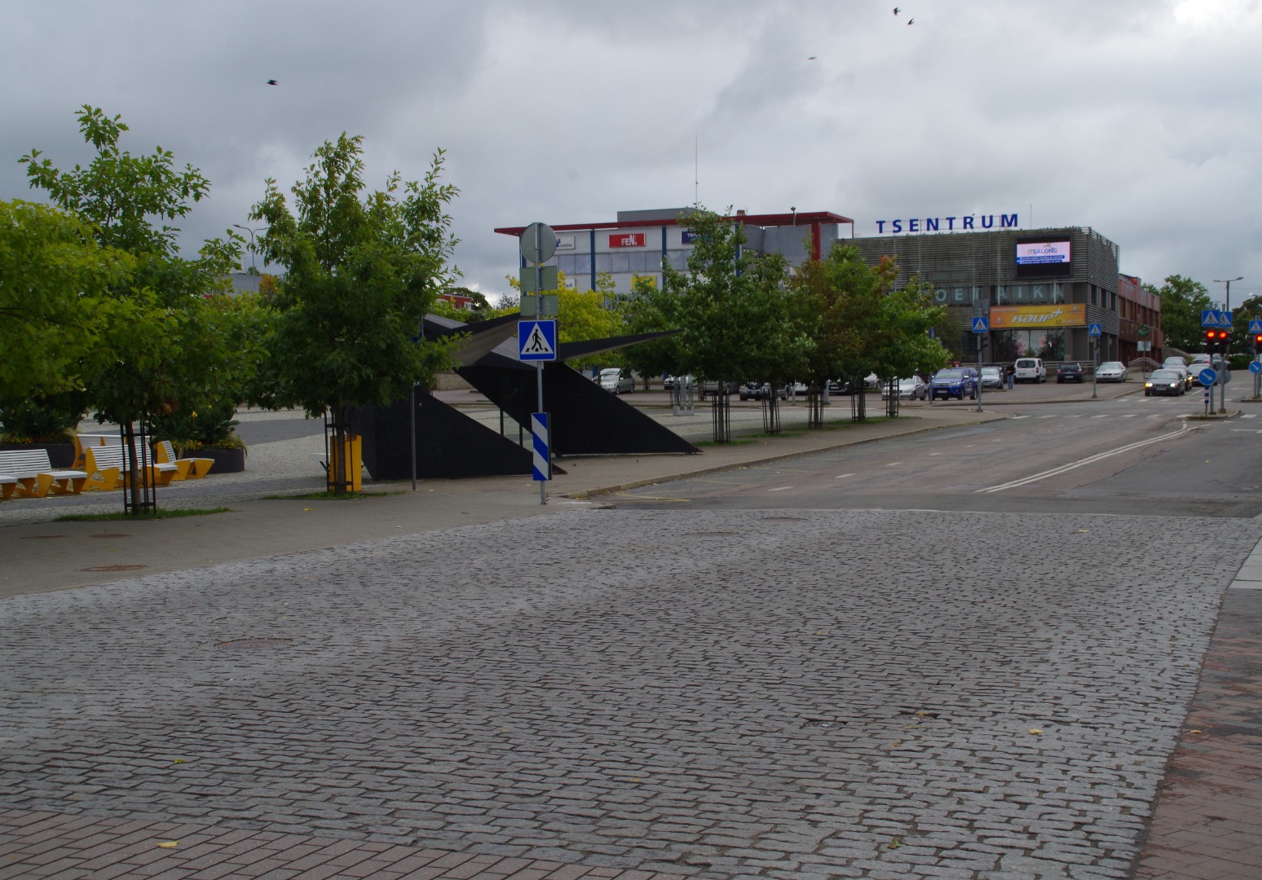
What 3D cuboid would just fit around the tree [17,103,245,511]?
[{"bbox_3d":[-7.116,-1.878,25.700,3.300,5.850,3.200,0,1,22],"label":"tree"}]

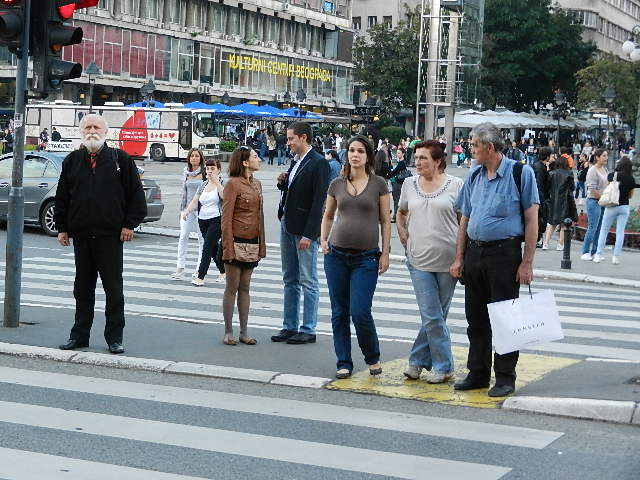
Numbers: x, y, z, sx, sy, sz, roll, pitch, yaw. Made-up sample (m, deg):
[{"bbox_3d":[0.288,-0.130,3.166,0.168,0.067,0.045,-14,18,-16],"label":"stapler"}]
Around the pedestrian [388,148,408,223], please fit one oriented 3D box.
[{"bbox_3d":[1.739,-1.192,27.500,0.420,1.640,0.480,0,5,-24],"label":"pedestrian"}]

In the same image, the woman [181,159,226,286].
[{"bbox_3d":[-1.456,-0.239,15.846,0.550,1.560,0.580,5,5,35],"label":"woman"}]

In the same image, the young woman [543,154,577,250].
[{"bbox_3d":[4.255,-0.663,22.242,0.560,1.660,0.420,2,4,-3],"label":"young woman"}]

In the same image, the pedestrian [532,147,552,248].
[{"bbox_3d":[3.762,-0.732,21.400,0.360,1.720,0.460,-1,5,-30],"label":"pedestrian"}]

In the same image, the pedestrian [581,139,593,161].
[{"bbox_3d":[12.719,-3.909,60.000,0.500,1.680,0.350,2,4,-3],"label":"pedestrian"}]

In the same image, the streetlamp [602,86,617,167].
[{"bbox_3d":[10.611,-3.531,46.000,0.550,4.050,0.550,2,4,0],"label":"streetlamp"}]

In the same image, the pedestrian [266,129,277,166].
[{"bbox_3d":[-2.218,-4.253,57.500,0.450,1.660,0.340,2,4,6],"label":"pedestrian"}]

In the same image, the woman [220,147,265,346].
[{"bbox_3d":[-0.637,0.036,10.194,0.340,1.600,0.450,6,6,44],"label":"woman"}]

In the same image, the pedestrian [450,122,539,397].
[{"bbox_3d":[1.147,0.110,8.358,0.560,1.780,0.420,5,5,30],"label":"pedestrian"}]

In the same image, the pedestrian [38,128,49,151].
[{"bbox_3d":[-16.275,-5.693,74.000,0.380,1.740,0.500,4,4,25],"label":"pedestrian"}]

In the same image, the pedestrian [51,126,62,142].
[{"bbox_3d":[-14.236,-5.203,68.000,0.500,1.750,0.360,1,4,-6],"label":"pedestrian"}]

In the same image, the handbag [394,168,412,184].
[{"bbox_3d":[1.909,-1.446,28.400,0.360,0.330,0.180,3,4,6],"label":"handbag"}]

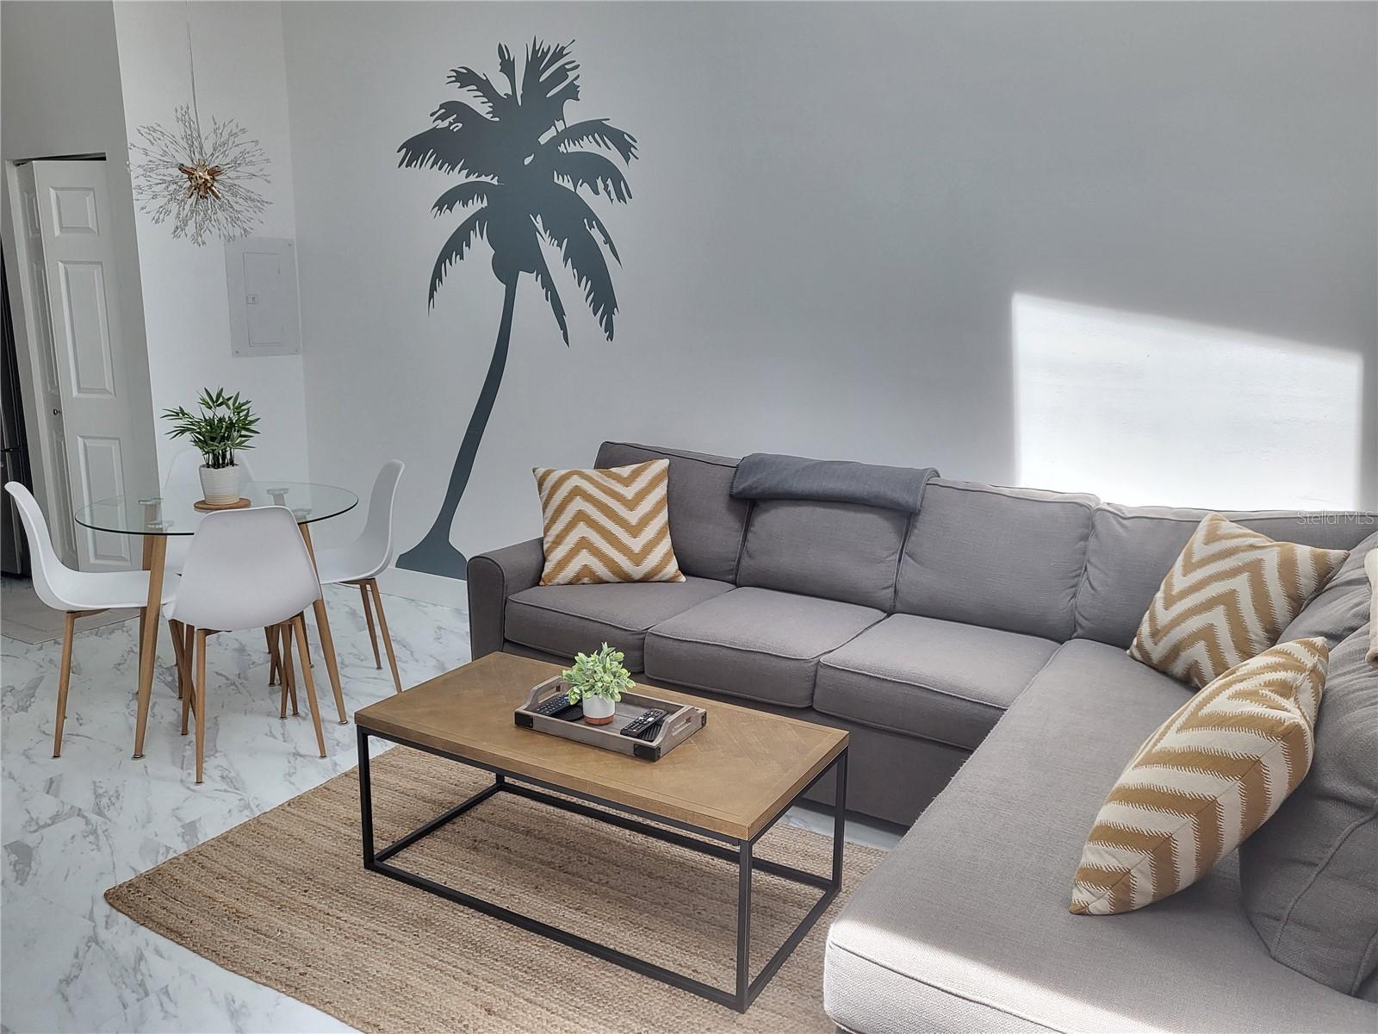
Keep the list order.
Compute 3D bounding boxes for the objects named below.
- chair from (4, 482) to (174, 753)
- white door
[{"bbox_3d":[-1.951,0.305,3.488,0.515,0.855,0.455,-6,13,-29],"label":"chair"},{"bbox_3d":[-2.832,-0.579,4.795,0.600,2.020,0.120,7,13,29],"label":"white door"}]

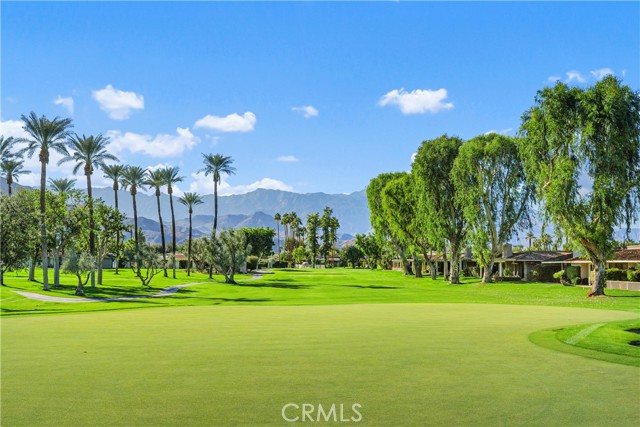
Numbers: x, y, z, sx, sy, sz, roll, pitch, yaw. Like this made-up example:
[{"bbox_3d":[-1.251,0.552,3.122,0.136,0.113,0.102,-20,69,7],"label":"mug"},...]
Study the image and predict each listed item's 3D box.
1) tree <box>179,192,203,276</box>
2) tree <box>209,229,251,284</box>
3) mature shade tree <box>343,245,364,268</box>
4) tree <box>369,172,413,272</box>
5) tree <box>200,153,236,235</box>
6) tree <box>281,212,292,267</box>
[{"bbox_3d":[-21.850,3.525,105.540,4.220,14.250,4.220,1,-4,-12],"label":"tree"},{"bbox_3d":[-10.390,4.910,71.840,4.960,6.360,4.960,0,-4,0],"label":"tree"},{"bbox_3d":[10.490,13.358,192.286,6.940,7.550,6.940,0,-4,3],"label":"mature shade tree"},{"bbox_3d":[12.080,1.700,105.130,8.110,17.370,8.110,0,-4,0],"label":"tree"},{"bbox_3d":[-15.571,0.256,95.738,5.800,19.480,5.800,1,-4,-9],"label":"tree"},{"bbox_3d":[-11.574,9.154,215.722,3.450,19.060,3.450,0,-4,-3],"label":"tree"}]

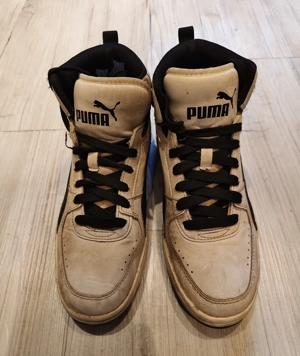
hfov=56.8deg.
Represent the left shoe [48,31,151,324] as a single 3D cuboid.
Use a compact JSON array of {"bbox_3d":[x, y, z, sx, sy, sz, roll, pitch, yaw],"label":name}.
[{"bbox_3d":[-0.052,-0.005,0.317,0.111,0.163,0.298,1,59,2],"label":"left shoe"}]

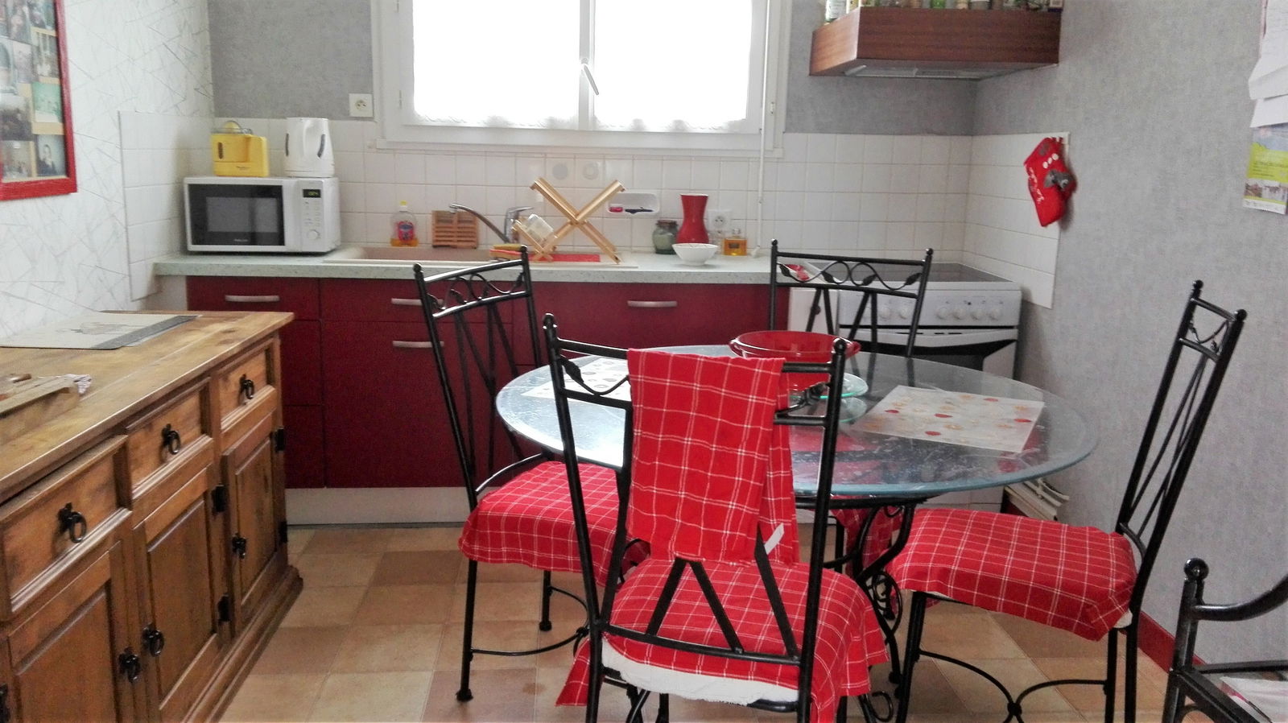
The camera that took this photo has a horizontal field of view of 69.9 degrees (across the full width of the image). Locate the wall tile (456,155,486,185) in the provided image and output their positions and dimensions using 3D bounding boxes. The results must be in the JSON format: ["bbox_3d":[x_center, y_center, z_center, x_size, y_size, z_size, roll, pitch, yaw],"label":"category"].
[{"bbox_3d":[-0.647,-0.714,3.435,0.108,0.108,0.010,0,11,-4],"label":"wall tile"}]

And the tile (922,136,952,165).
[{"bbox_3d":[1.099,-0.794,3.467,0.107,0.107,0.012,0,12,-4],"label":"tile"}]

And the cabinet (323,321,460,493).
[{"bbox_3d":[-0.739,0.098,3.189,0.604,0.550,0.473,0,12,-4],"label":"cabinet"}]

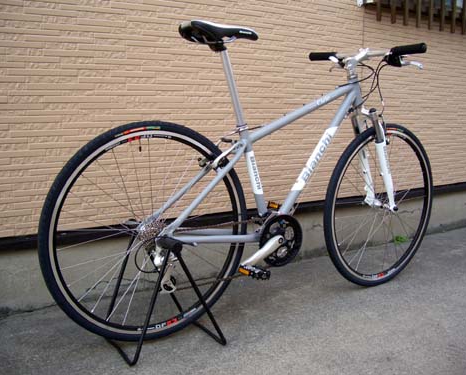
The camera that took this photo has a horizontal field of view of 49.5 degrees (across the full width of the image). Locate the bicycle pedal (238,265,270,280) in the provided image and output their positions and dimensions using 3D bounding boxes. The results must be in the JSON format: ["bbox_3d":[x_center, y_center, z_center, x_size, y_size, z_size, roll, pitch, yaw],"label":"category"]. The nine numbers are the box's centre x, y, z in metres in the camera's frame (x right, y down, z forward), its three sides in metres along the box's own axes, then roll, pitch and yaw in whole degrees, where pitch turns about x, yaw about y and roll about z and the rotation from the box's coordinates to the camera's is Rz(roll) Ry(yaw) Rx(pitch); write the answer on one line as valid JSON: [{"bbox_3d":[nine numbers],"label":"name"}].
[{"bbox_3d":[0.068,0.273,1.636,0.075,0.028,0.088,11,2,-34],"label":"bicycle pedal"}]

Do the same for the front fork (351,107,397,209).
[{"bbox_3d":[0.565,-0.110,2.061,0.090,0.455,0.160,-26,21,-31],"label":"front fork"}]

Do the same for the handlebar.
[{"bbox_3d":[0.501,-0.506,1.954,0.110,0.075,0.590,-6,12,-33],"label":"handlebar"}]

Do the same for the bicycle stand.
[{"bbox_3d":[-0.227,0.319,1.615,0.315,0.365,0.270,-6,11,-32],"label":"bicycle stand"}]

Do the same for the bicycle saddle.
[{"bbox_3d":[-0.033,-0.476,1.613,0.272,0.078,0.148,-6,11,-32],"label":"bicycle saddle"}]

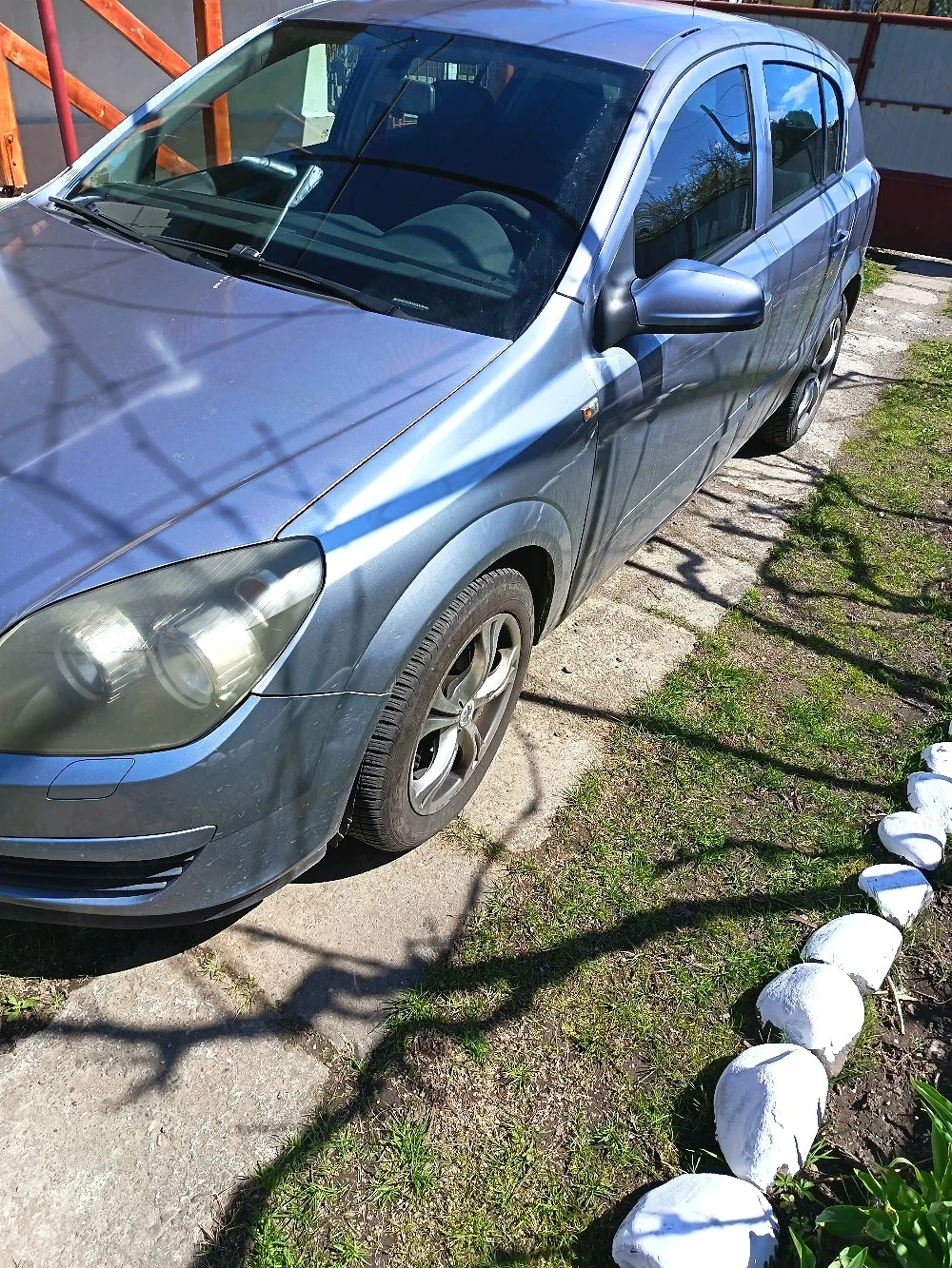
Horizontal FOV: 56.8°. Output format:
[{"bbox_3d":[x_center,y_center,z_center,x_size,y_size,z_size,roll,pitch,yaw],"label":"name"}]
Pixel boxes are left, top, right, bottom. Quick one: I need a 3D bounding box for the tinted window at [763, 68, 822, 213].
[{"bbox_3d":[0.963,-1.495,2.634,0.050,0.360,0.550,7,32,35],"label":"tinted window"}]

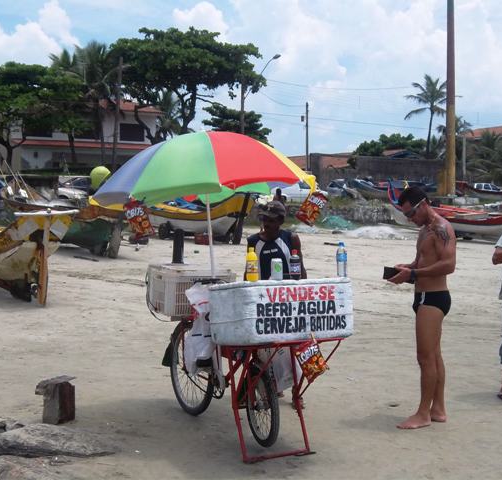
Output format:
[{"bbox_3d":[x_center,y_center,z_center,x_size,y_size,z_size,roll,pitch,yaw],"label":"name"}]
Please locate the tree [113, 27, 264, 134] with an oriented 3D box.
[{"bbox_3d":[-4.603,-9.832,64.000,11.000,11.600,9.500,0,2,0],"label":"tree"}]

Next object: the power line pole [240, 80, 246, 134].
[{"bbox_3d":[-0.616,-7.431,63.000,0.300,9.400,0.300,0,3,0],"label":"power line pole"}]

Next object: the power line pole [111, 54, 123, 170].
[{"bbox_3d":[-8.386,-7.557,54.731,0.300,8.200,0.300,3,2,0],"label":"power line pole"}]

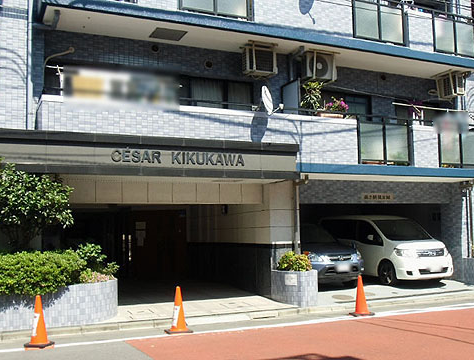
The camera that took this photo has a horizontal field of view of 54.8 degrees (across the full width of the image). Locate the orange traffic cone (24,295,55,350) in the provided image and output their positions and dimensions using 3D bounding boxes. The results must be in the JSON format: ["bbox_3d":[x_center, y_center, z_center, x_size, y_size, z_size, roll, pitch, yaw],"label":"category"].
[{"bbox_3d":[-2.762,1.984,6.441,0.330,0.720,0.330,-3,-5,27],"label":"orange traffic cone"}]

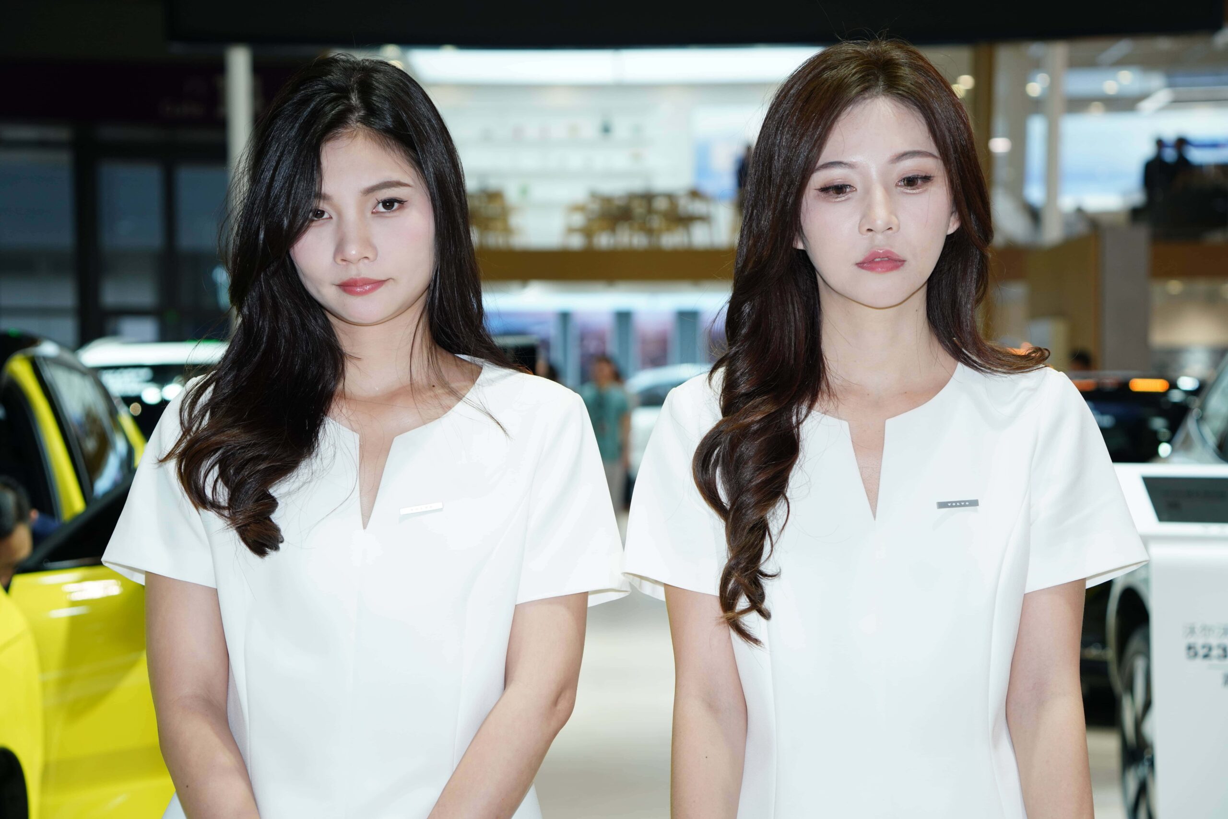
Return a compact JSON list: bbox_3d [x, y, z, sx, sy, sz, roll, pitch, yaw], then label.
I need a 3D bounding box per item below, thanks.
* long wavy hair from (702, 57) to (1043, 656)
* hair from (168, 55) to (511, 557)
[{"bbox_3d":[0.228,-0.064,2.310,0.310,0.525,0.250,0,1,4],"label":"long wavy hair"},{"bbox_3d":[-0.234,-0.095,2.310,0.300,0.440,0.250,0,1,3],"label":"hair"}]

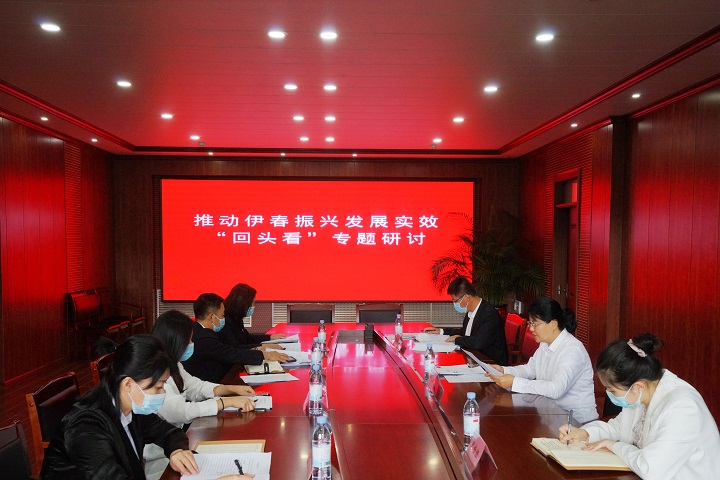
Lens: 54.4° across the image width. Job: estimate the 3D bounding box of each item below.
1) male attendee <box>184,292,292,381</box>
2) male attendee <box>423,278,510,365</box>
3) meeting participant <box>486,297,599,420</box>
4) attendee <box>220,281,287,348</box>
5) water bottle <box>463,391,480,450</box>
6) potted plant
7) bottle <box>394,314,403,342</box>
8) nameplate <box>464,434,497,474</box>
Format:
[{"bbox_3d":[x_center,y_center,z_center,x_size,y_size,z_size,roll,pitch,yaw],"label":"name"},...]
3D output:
[{"bbox_3d":[-0.840,0.972,4.750,0.720,1.210,0.580,1,0,-12],"label":"male attendee"},{"bbox_3d":[0.850,0.949,5.520,0.630,1.290,0.560,1,0,-2],"label":"male attendee"},{"bbox_3d":[0.980,0.955,3.830,0.630,1.270,0.530,1,0,-5],"label":"meeting participant"},{"bbox_3d":[-0.870,0.969,5.620,0.610,1.220,0.500,1,0,-11],"label":"attendee"},{"bbox_3d":[0.440,0.716,2.750,0.066,0.233,0.066,1,0,0],"label":"water bottle"},{"bbox_3d":[1.800,0.616,9.900,1.530,2.000,1.450,1,0,0],"label":"potted plant"},{"bbox_3d":[0.313,0.724,5.700,0.065,0.232,0.065,1,0,0],"label":"bottle"},{"bbox_3d":[0.447,0.786,2.580,0.092,0.093,0.197,1,0,-2],"label":"nameplate"}]

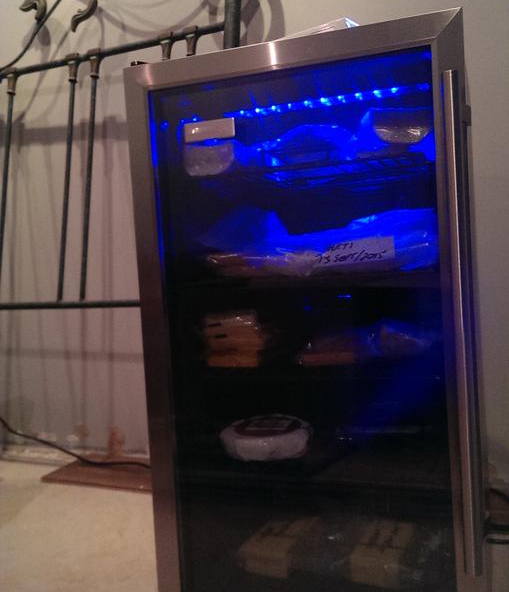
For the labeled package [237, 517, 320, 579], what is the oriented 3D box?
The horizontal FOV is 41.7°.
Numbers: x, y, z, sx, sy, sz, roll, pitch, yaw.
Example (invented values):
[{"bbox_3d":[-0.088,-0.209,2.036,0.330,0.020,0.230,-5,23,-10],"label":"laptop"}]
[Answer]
[{"bbox_3d":[0.040,0.367,0.993,0.070,0.044,0.120,-2,3,27],"label":"labeled package"}]

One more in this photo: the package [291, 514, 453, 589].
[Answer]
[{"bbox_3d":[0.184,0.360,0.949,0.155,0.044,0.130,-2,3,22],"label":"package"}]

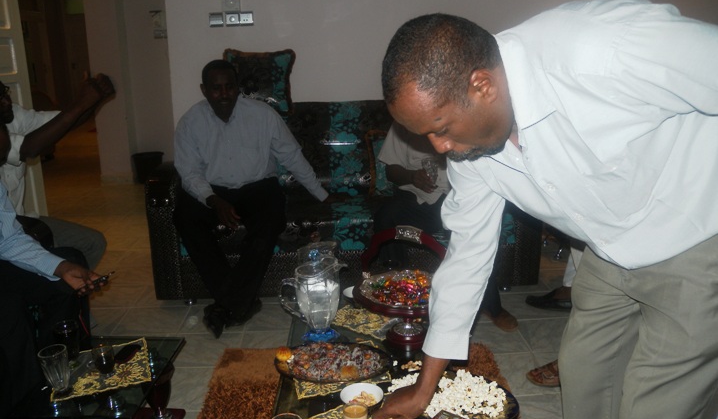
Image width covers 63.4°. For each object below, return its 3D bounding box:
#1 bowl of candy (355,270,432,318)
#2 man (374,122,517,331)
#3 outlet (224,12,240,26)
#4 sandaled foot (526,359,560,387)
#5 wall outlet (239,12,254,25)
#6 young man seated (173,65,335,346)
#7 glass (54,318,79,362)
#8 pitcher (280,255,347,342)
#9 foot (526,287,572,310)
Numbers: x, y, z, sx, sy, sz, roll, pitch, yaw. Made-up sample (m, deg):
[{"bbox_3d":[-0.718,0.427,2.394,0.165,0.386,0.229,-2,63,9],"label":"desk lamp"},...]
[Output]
[{"bbox_3d":[0.138,0.256,1.793,0.335,0.095,0.335,-2,15,-3],"label":"bowl of candy"},{"bbox_3d":[0.386,-0.128,2.887,0.660,1.190,0.840,-2,15,-6],"label":"man"},{"bbox_3d":[-0.763,-1.144,3.498,0.084,0.081,0.012,-2,15,-3],"label":"outlet"},{"bbox_3d":[0.783,0.604,2.216,0.270,0.100,0.100,1,15,8],"label":"sandaled foot"},{"bbox_3d":[-0.677,-1.150,3.501,0.084,0.081,0.012,-2,15,-3],"label":"wall outlet"},{"bbox_3d":[-0.513,-0.106,2.842,0.840,1.200,0.820,-3,15,-9],"label":"young man seated"},{"bbox_3d":[-0.861,0.395,1.726,0.078,0.120,0.078,-2,15,-3],"label":"glass"},{"bbox_3d":[-0.141,0.279,1.783,0.195,0.245,0.135,-5,15,-14],"label":"pitcher"},{"bbox_3d":[0.973,0.423,2.894,0.270,0.100,0.100,1,15,8],"label":"foot"}]

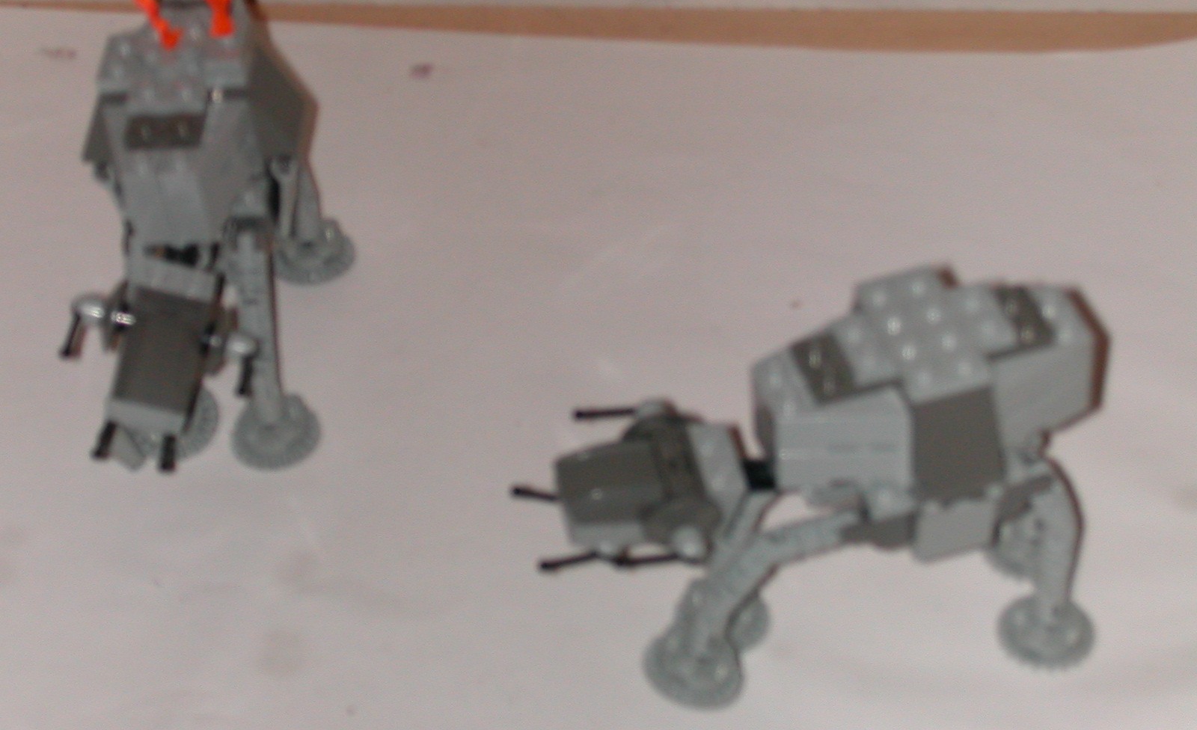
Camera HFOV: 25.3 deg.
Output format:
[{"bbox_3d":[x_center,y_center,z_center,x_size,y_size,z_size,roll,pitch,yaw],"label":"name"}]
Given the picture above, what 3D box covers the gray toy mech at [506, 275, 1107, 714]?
[{"bbox_3d":[0.044,0.029,0.526,0.119,0.081,0.046,-14,44,-9],"label":"gray toy mech"}]

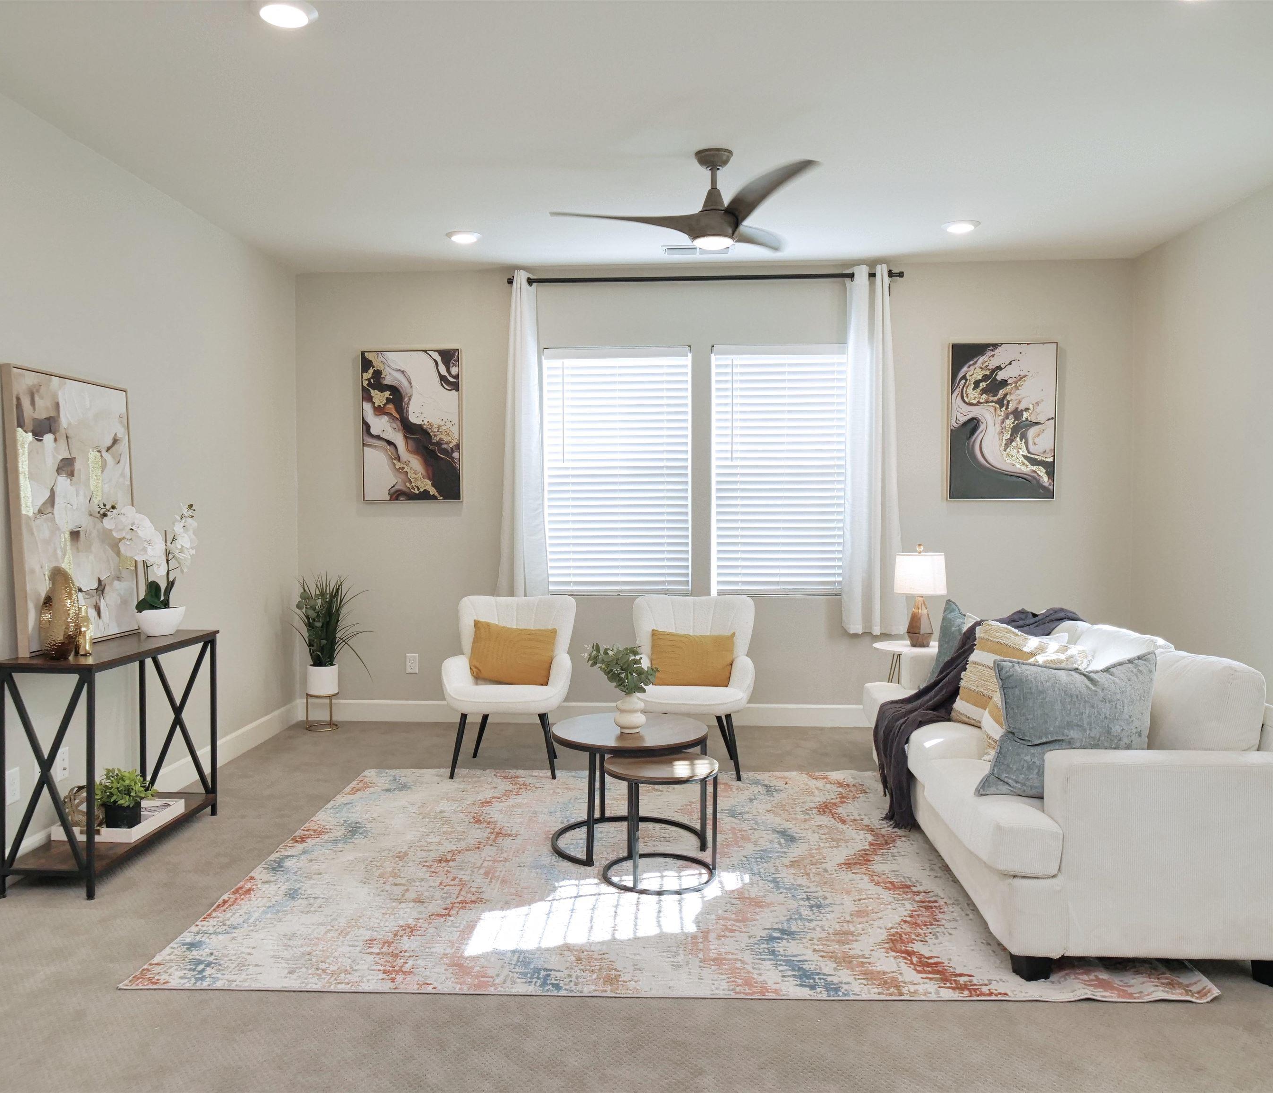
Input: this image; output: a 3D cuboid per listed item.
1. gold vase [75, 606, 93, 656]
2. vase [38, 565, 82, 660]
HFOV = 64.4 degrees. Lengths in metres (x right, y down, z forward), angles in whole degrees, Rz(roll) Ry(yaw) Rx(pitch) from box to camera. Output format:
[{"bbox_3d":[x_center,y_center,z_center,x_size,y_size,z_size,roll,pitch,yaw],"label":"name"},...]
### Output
[{"bbox_3d":[-2.026,0.311,3.707,0.065,0.173,0.065,0,2,3],"label":"gold vase"},{"bbox_3d":[-1.982,0.223,3.485,0.145,0.310,0.130,0,2,3],"label":"vase"}]

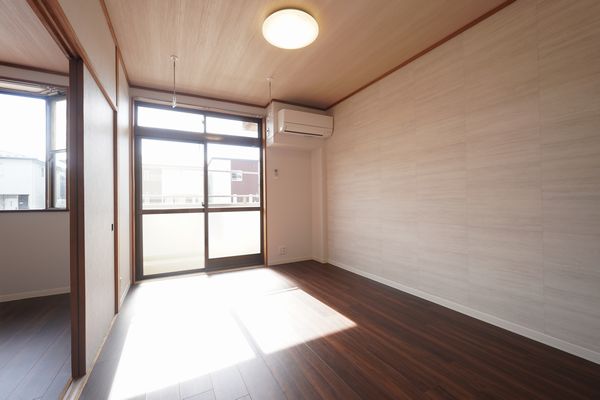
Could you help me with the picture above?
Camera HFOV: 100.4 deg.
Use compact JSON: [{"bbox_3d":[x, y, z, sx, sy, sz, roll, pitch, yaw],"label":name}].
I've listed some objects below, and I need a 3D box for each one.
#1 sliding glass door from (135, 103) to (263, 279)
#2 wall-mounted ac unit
[{"bbox_3d":[-1.314,-0.113,3.521,1.680,2.250,0.100,0,0,-27],"label":"sliding glass door"},{"bbox_3d":[0.101,-1.107,3.673,0.800,0.295,0.225,0,0,-27],"label":"wall-mounted ac unit"}]

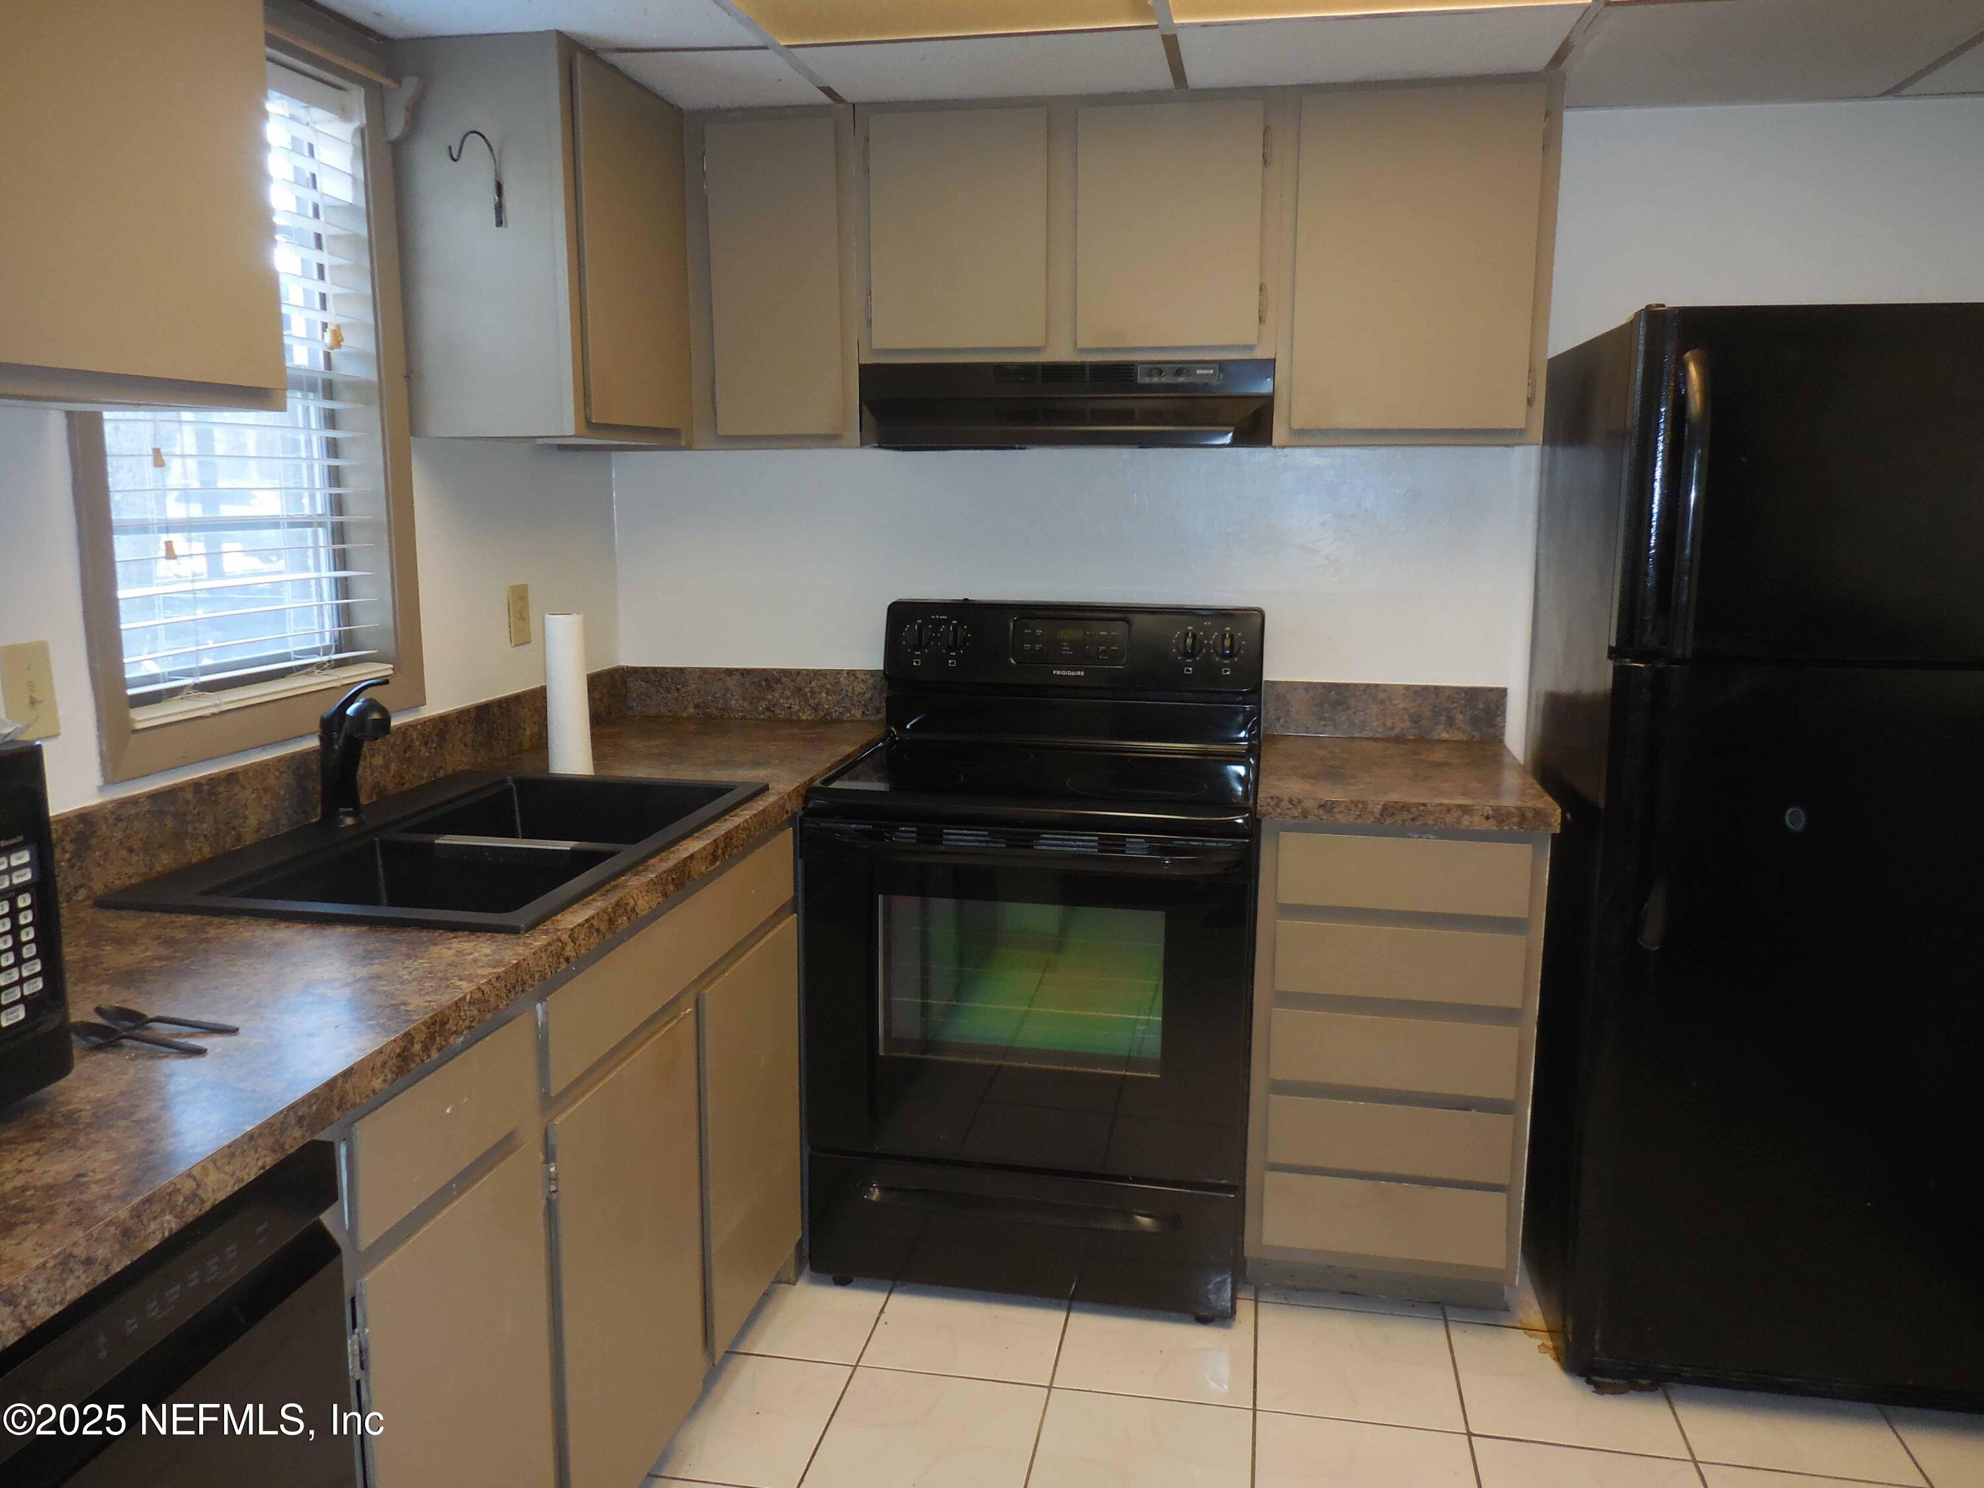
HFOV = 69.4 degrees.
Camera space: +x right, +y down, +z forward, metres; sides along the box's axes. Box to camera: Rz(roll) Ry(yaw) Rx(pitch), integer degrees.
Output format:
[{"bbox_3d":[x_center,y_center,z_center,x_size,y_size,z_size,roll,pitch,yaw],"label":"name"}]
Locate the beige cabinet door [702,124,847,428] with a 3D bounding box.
[{"bbox_3d":[-0.402,-0.865,2.675,0.246,0.558,0.020,2,10,11],"label":"beige cabinet door"}]

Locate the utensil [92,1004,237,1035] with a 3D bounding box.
[{"bbox_3d":[-0.751,0.251,1.298,0.155,0.017,0.031,3,10,13],"label":"utensil"}]

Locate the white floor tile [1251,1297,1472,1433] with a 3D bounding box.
[{"bbox_3d":[0.592,1.013,2.337,0.318,0.010,0.318,2,10,10],"label":"white floor tile"}]

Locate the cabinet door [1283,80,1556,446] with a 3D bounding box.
[{"bbox_3d":[0.725,-0.825,2.463,0.394,0.558,0.020,2,10,11],"label":"cabinet door"}]

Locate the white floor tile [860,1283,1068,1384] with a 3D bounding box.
[{"bbox_3d":[-0.034,0.991,2.452,0.318,0.010,0.318,2,10,10],"label":"white floor tile"}]

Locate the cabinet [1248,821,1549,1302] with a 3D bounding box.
[{"bbox_3d":[0.722,0.510,2.679,0.444,0.867,0.636,2,10,10],"label":"cabinet"}]

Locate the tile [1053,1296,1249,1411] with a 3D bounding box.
[{"bbox_3d":[0.279,1.002,2.394,0.318,0.010,0.318,2,10,10],"label":"tile"}]

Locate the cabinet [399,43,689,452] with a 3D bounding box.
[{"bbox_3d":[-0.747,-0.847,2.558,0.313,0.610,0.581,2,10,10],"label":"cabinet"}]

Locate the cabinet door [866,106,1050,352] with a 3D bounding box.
[{"bbox_3d":[-0.059,-0.926,2.598,0.323,0.406,0.020,2,10,11],"label":"cabinet door"}]

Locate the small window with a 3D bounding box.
[{"bbox_3d":[-1.057,-0.509,1.994,0.100,1.007,0.687,2,10,10],"label":"small window"}]

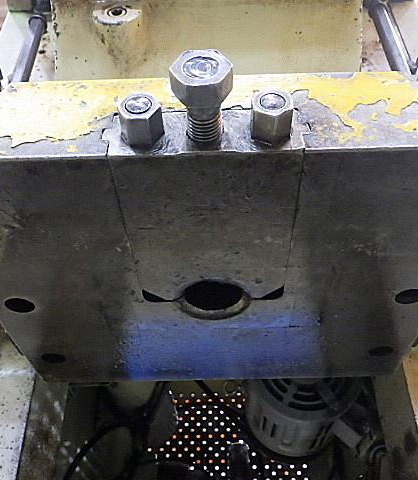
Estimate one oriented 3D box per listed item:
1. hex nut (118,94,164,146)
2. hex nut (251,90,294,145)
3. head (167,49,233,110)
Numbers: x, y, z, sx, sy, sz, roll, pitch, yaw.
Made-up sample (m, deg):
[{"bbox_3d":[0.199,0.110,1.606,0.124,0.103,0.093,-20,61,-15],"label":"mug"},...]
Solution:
[{"bbox_3d":[-0.042,-0.073,0.318,0.027,0.023,0.022,-1,-38,1],"label":"hex nut"},{"bbox_3d":[0.038,-0.075,0.316,0.024,0.027,0.022,-1,-38,1],"label":"hex nut"},{"bbox_3d":[-0.004,-0.091,0.294,0.035,0.031,0.016,-1,-38,1],"label":"head"}]

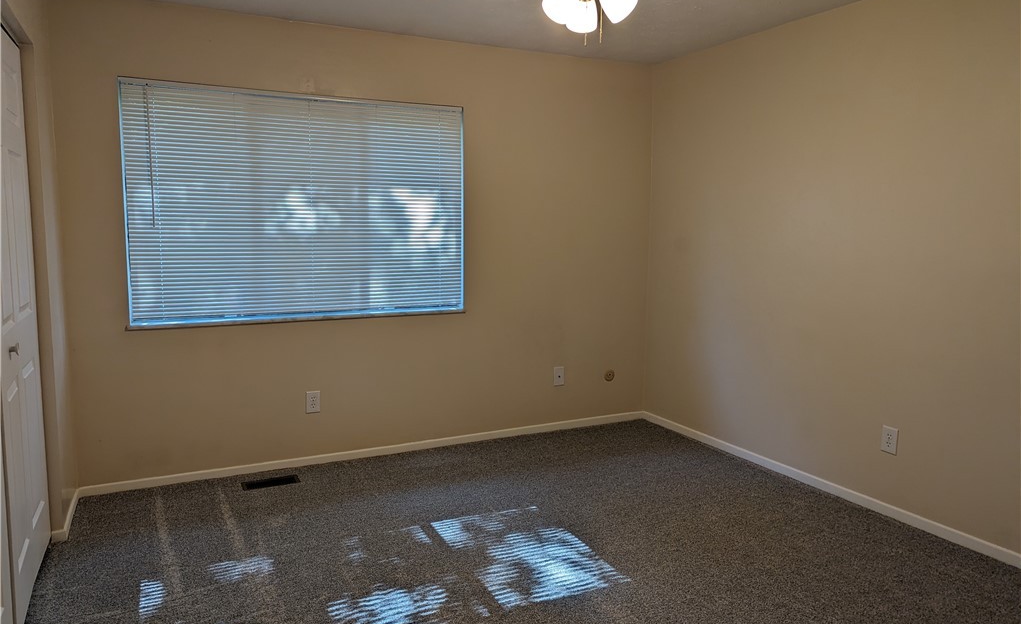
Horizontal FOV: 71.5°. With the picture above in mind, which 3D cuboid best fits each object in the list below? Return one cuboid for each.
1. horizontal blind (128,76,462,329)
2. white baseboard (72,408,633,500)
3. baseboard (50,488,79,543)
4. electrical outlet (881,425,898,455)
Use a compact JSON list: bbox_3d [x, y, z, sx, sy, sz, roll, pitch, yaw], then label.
[{"bbox_3d":[-1.101,-0.566,3.900,1.803,1.220,0.080,-3,7,-26],"label":"horizontal blind"},{"bbox_3d":[-0.598,0.818,4.290,3.473,0.058,0.016,-3,7,-26],"label":"white baseboard"},{"bbox_3d":[-2.050,0.928,3.267,0.065,0.058,0.539,-3,7,-26],"label":"baseboard"},{"bbox_3d":[1.788,0.606,3.342,0.010,0.123,0.079,-3,7,-26],"label":"electrical outlet"}]

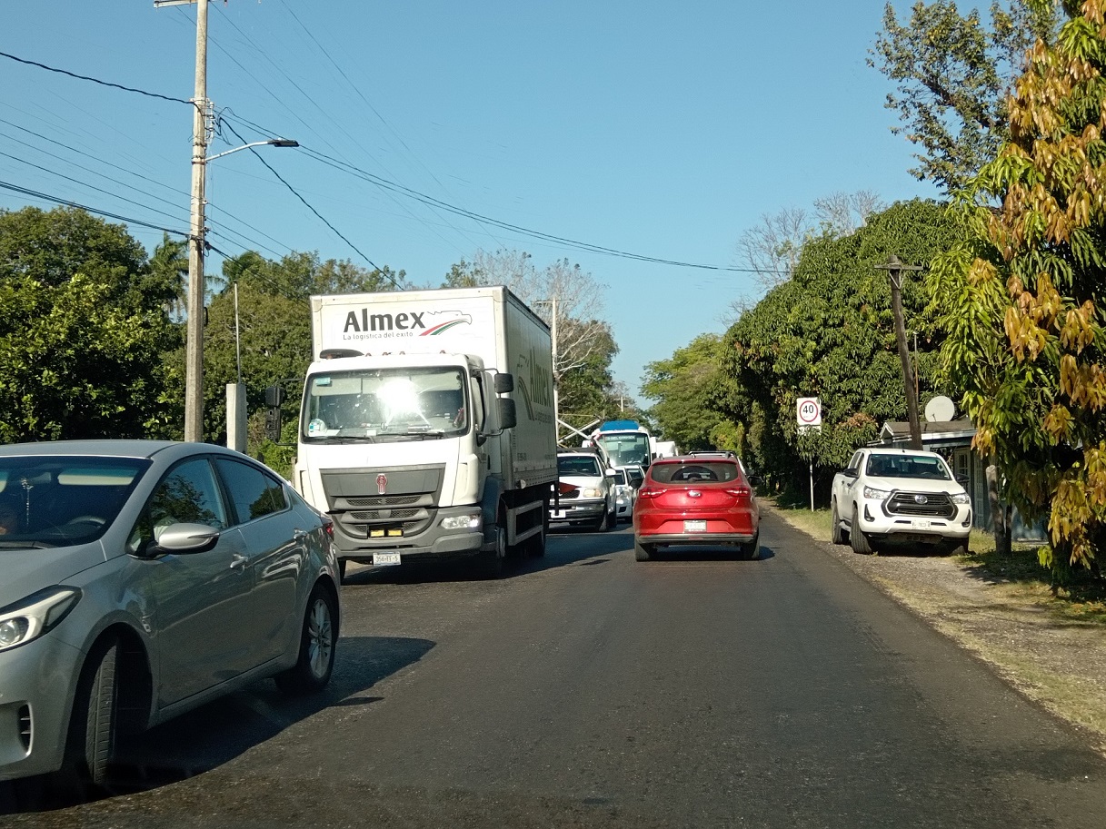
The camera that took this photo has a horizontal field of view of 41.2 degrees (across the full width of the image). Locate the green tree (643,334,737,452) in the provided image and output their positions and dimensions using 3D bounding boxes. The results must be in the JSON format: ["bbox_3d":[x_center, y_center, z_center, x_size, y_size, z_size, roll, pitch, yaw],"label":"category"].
[{"bbox_3d":[7.500,-0.160,72.000,6.600,7.600,6.600,-1,-2,6],"label":"green tree"}]

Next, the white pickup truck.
[{"bbox_3d":[6.190,1.540,26.450,1.840,1.820,5.320,1,-2,5],"label":"white pickup truck"}]

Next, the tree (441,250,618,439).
[{"bbox_3d":[-1.130,-2.100,70.000,8.500,11.500,8.000,-1,-2,6],"label":"tree"}]

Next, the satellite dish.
[{"bbox_3d":[9.339,-0.077,35.500,0.700,0.730,0.270,-2,-15,25],"label":"satellite dish"}]

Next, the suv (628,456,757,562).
[{"bbox_3d":[2.140,1.320,21.950,1.770,1.560,4.220,0,-2,6],"label":"suv"}]

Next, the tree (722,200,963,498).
[{"bbox_3d":[9.000,-1.840,44.000,8.000,9.200,7.600,-1,-2,6],"label":"tree"}]

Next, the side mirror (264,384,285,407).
[{"bbox_3d":[-3.213,-0.210,17.000,0.235,0.240,0.130,-2,-2,9],"label":"side mirror"}]

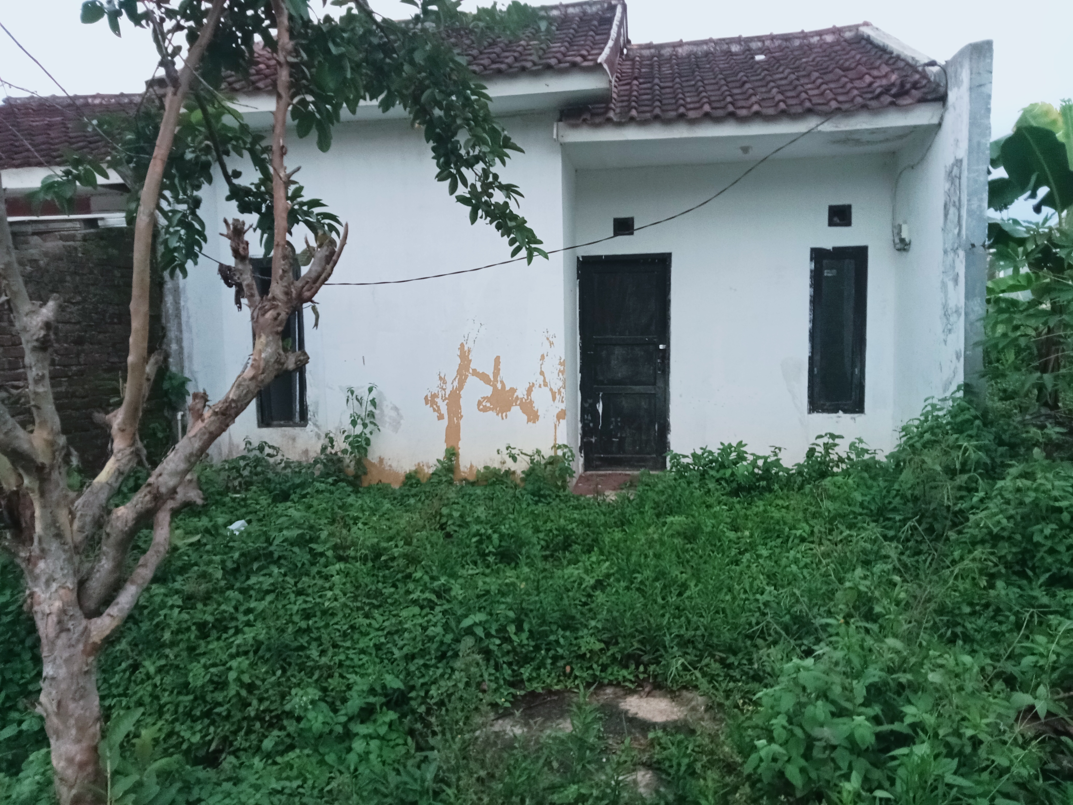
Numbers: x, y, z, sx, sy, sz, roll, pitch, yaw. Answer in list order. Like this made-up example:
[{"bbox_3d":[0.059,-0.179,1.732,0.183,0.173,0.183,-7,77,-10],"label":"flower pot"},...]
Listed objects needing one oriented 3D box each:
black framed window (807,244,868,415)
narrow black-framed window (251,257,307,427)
[{"bbox_3d":[2.814,-0.665,8.117,0.511,1.555,0.080,0,6,9],"label":"black framed window"},{"bbox_3d":[-2.335,-0.541,7.915,0.486,1.542,0.100,-1,6,8],"label":"narrow black-framed window"}]

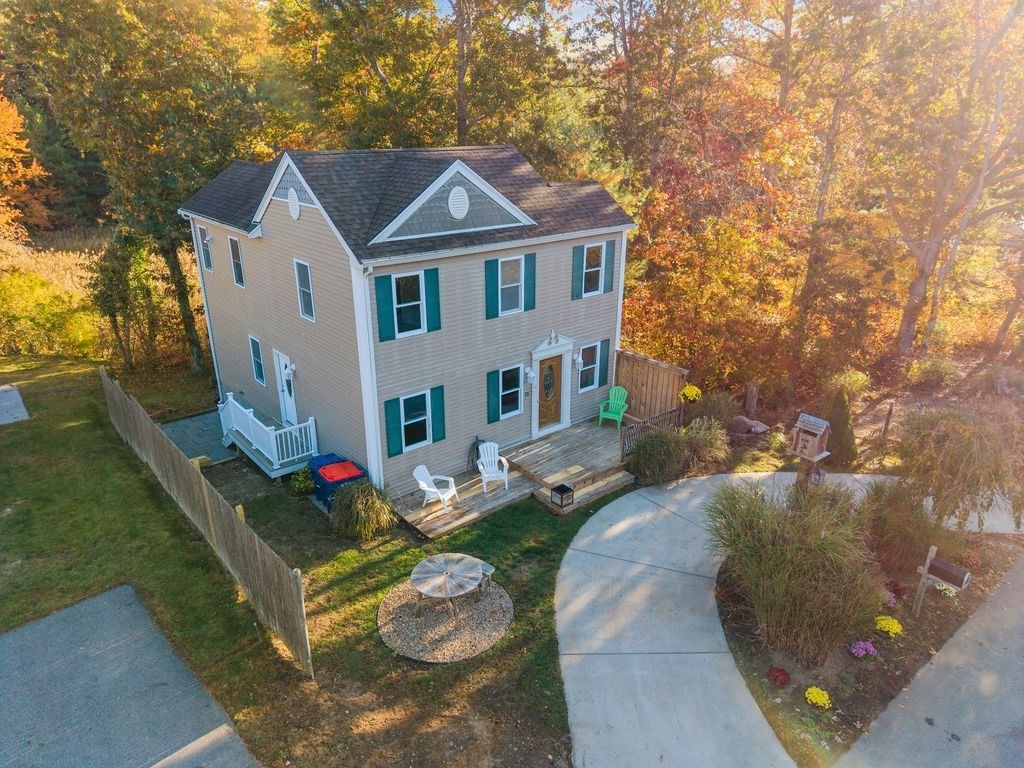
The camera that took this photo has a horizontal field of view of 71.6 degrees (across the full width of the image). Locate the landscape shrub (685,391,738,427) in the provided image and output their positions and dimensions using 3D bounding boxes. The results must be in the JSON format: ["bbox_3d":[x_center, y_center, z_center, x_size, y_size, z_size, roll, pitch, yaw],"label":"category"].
[{"bbox_3d":[5.773,0.774,20.574,1.504,1.031,1.504,-16,26,-37],"label":"landscape shrub"}]

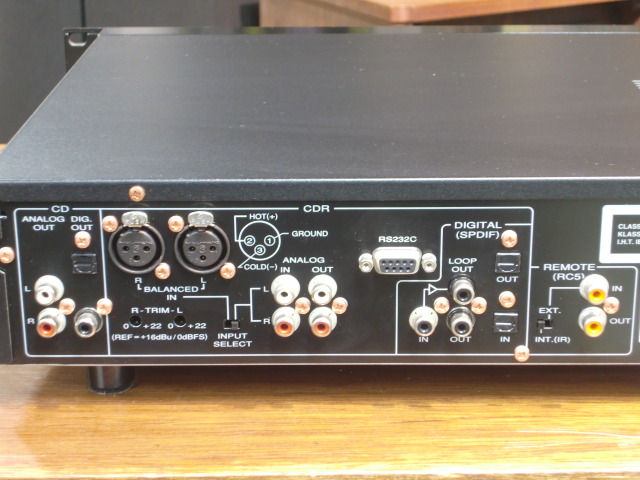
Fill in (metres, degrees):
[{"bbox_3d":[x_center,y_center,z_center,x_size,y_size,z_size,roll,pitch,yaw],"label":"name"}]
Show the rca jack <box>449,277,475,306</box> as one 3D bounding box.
[{"bbox_3d":[0.057,0.021,0.586,0.011,0.011,0.009,0,19,1],"label":"rca jack"}]

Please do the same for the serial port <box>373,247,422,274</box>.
[{"bbox_3d":[0.031,0.009,0.578,0.020,0.010,0.006,0,20,0],"label":"serial port"}]

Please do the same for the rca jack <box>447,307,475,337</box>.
[{"bbox_3d":[0.057,0.034,0.591,0.012,0.012,0.009,0,19,1],"label":"rca jack"}]

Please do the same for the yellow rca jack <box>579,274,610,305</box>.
[{"bbox_3d":[0.110,0.020,0.580,0.012,0.012,0.009,0,20,0],"label":"yellow rca jack"}]

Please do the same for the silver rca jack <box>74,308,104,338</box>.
[{"bbox_3d":[-0.094,0.035,0.593,0.012,0.012,0.009,0,19,1],"label":"silver rca jack"}]

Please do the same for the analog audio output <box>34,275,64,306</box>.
[{"bbox_3d":[-0.108,0.021,0.582,0.012,0.012,0.009,0,20,0],"label":"analog audio output"}]

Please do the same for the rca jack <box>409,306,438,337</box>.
[{"bbox_3d":[0.042,0.034,0.591,0.012,0.012,0.009,0,19,1],"label":"rca jack"}]

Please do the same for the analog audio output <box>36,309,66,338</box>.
[{"bbox_3d":[-0.108,0.034,0.587,0.012,0.012,0.009,0,20,0],"label":"analog audio output"}]

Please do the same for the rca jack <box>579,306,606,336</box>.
[{"bbox_3d":[0.110,0.033,0.585,0.012,0.012,0.009,0,20,0],"label":"rca jack"}]

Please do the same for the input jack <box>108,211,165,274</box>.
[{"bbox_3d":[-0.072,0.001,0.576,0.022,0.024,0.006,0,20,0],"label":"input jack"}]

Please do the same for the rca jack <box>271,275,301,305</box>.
[{"bbox_3d":[-0.014,0.021,0.587,0.012,0.012,0.009,0,19,1],"label":"rca jack"}]

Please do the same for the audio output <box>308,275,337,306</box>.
[{"bbox_3d":[0.001,0.021,0.587,0.012,0.012,0.009,0,19,1],"label":"audio output"}]

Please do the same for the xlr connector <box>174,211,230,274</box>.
[{"bbox_3d":[-0.046,0.001,0.576,0.022,0.024,0.006,0,20,0],"label":"xlr connector"}]

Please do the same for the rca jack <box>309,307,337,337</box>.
[{"bbox_3d":[0.001,0.034,0.592,0.012,0.012,0.009,0,19,1],"label":"rca jack"}]

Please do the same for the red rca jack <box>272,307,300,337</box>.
[{"bbox_3d":[-0.014,0.034,0.592,0.012,0.012,0.009,0,19,1],"label":"red rca jack"}]

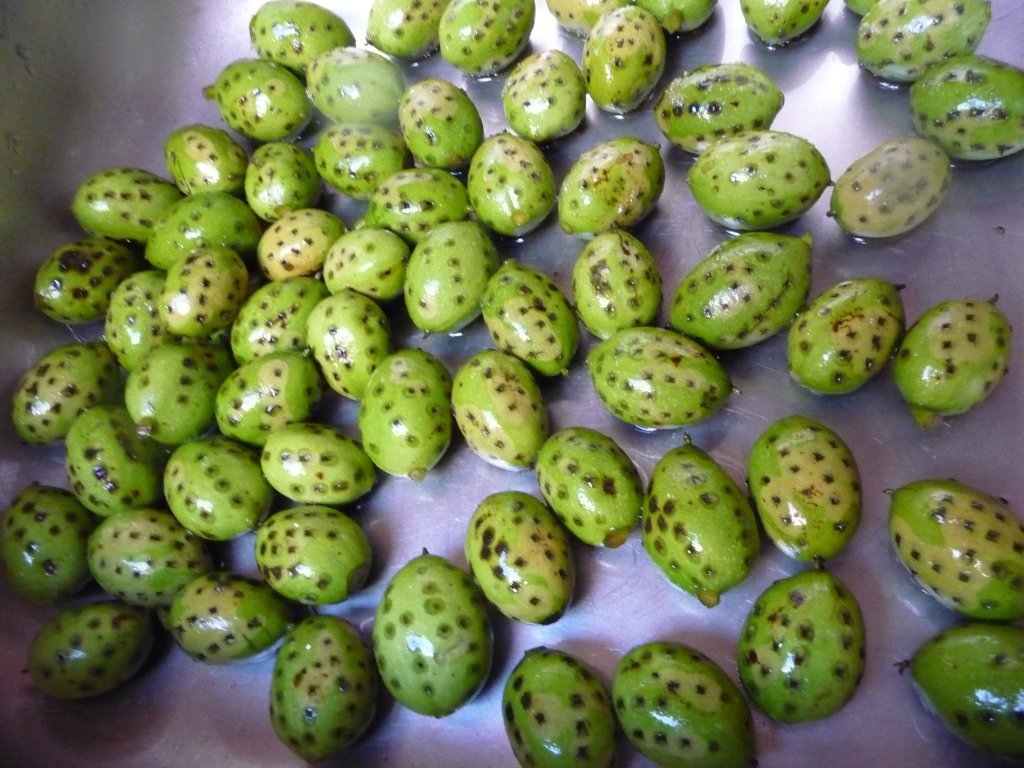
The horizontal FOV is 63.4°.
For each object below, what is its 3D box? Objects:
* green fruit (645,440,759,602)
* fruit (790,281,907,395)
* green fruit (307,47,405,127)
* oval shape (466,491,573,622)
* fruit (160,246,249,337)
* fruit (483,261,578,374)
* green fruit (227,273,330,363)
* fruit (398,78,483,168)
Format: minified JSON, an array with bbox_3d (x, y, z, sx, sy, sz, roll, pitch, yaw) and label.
[{"bbox_3d":[0.055,0.041,0.244,0.031,0.031,0.047,-11,64,3],"label":"green fruit"},{"bbox_3d":[0.114,-0.016,0.284,0.033,0.033,0.045,37,77,23],"label":"fruit"},{"bbox_3d":[-0.064,-0.121,0.339,0.040,0.030,0.030,5,66,10],"label":"green fruit"},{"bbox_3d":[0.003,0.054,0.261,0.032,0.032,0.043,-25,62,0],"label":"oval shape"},{"bbox_3d":[-0.117,-0.035,0.315,0.029,0.029,0.036,29,73,24],"label":"fruit"},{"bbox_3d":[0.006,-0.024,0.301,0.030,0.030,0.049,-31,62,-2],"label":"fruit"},{"bbox_3d":[-0.094,-0.026,0.333,0.043,0.031,0.031,-40,65,-8],"label":"green fruit"},{"bbox_3d":[-0.029,-0.107,0.340,0.032,0.032,0.042,-34,63,-5],"label":"fruit"}]

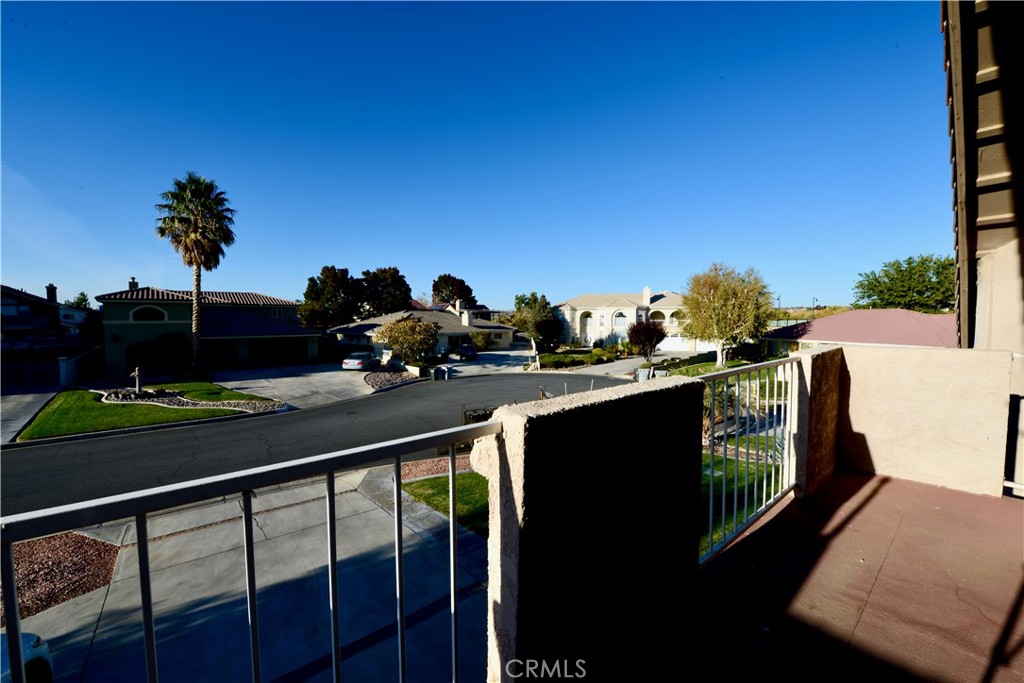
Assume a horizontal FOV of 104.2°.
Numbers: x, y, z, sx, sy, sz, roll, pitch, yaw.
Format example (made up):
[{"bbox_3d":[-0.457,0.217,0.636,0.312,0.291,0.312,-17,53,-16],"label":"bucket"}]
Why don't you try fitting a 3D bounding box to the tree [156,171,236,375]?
[{"bbox_3d":[-24.791,-5.182,31.247,5.020,15.930,5.020,0,3,0],"label":"tree"}]

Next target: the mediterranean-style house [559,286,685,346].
[{"bbox_3d":[19.422,-3.689,64.519,21.000,8.900,14.000,2,4,24],"label":"mediterranean-style house"}]

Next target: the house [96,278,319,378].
[{"bbox_3d":[-28.023,-1.756,39.622,16.500,8.000,13.000,-3,4,-37],"label":"house"}]

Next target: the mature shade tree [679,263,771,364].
[{"bbox_3d":[20.152,-2.450,37.421,7.630,9.850,7.630,0,3,0],"label":"mature shade tree"}]

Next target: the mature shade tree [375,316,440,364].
[{"bbox_3d":[-9.855,-0.092,37.561,6.010,4.520,6.010,0,3,0],"label":"mature shade tree"}]

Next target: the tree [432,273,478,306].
[{"bbox_3d":[-10.648,-6.207,73.762,8.830,13.030,8.830,0,3,0],"label":"tree"}]

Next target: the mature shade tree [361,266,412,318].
[{"bbox_3d":[-19.471,-5.278,61.796,7.720,12.600,7.720,0,3,0],"label":"mature shade tree"}]

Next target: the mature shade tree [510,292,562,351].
[{"bbox_3d":[3.318,-2.561,53.943,7.040,8.110,7.040,0,3,0],"label":"mature shade tree"}]

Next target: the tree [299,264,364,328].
[{"bbox_3d":[-28.159,-5.278,61.796,9.070,12.600,9.070,0,3,0],"label":"tree"}]

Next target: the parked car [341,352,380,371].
[{"bbox_3d":[-13.871,1.757,36.469,1.820,1.460,4.750,0,3,-6],"label":"parked car"}]

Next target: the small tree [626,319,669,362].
[{"bbox_3d":[14.484,-0.010,42.575,4.240,4.460,4.240,0,3,0],"label":"small tree"}]

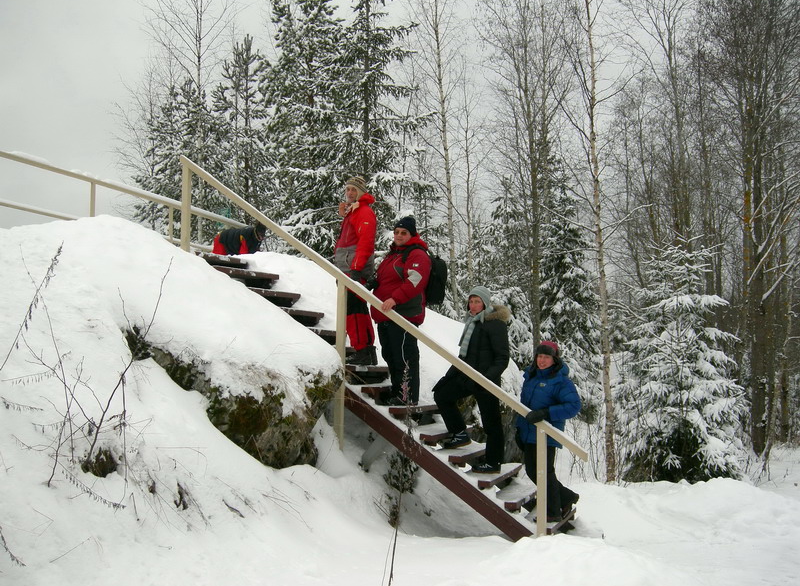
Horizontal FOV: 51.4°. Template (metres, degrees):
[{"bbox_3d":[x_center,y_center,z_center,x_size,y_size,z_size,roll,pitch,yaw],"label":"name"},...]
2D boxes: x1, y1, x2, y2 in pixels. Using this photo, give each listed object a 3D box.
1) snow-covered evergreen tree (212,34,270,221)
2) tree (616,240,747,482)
[{"bbox_3d":[-3.162,-2.752,16.811,1.450,5.150,1.450,0,-5,0],"label":"snow-covered evergreen tree"},{"bbox_3d":[3.960,0.952,11.662,1.870,3.440,1.870,0,-5,0],"label":"tree"}]

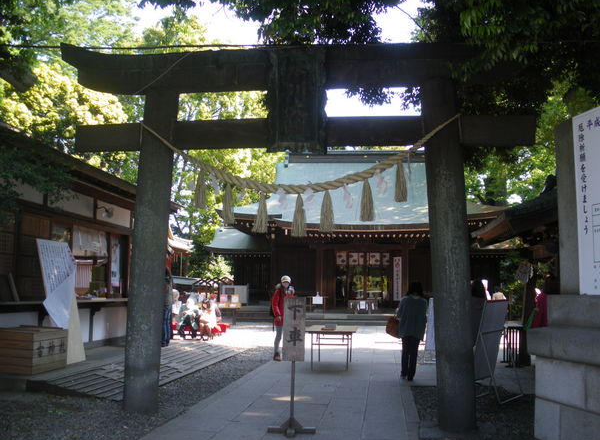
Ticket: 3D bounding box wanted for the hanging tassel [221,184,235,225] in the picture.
[{"bbox_3d":[-0.820,-0.179,7.206,0.140,0.470,0.140,0,-6,8],"label":"hanging tassel"}]

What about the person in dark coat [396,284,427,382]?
[{"bbox_3d":[1.866,1.845,10.467,0.500,1.590,0.360,0,-6,10],"label":"person in dark coat"}]

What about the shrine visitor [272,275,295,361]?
[{"bbox_3d":[-0.310,1.973,12.500,0.520,1.700,0.420,1,-7,-9],"label":"shrine visitor"}]

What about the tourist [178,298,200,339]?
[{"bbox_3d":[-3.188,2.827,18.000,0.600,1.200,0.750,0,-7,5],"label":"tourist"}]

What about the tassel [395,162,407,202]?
[{"bbox_3d":[1.116,-0.428,6.930,0.140,0.450,0.140,-1,-7,9],"label":"tassel"}]

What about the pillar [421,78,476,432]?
[{"bbox_3d":[1.658,0.306,6.981,0.436,3.908,0.436,-2,-7,8],"label":"pillar"}]

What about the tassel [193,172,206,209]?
[{"bbox_3d":[-1.173,-0.344,7.280,0.150,0.440,0.150,-1,-7,9],"label":"tassel"}]

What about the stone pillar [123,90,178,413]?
[{"bbox_3d":[-1.765,0.307,7.455,0.430,3.792,0.430,2,-6,8],"label":"stone pillar"}]

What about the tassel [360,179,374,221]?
[{"bbox_3d":[0.750,-0.218,6.990,0.155,0.470,0.155,-1,-7,9],"label":"tassel"}]

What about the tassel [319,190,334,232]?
[{"bbox_3d":[0.305,-0.096,7.041,0.150,0.470,0.150,0,-6,8],"label":"tassel"}]

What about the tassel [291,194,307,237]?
[{"bbox_3d":[-0.017,-0.051,7.100,0.170,0.490,0.170,-1,-7,9],"label":"tassel"}]

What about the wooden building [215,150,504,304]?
[{"bbox_3d":[3.118,0.501,30.599,14.000,8.086,9.000,0,-6,8],"label":"wooden building"}]

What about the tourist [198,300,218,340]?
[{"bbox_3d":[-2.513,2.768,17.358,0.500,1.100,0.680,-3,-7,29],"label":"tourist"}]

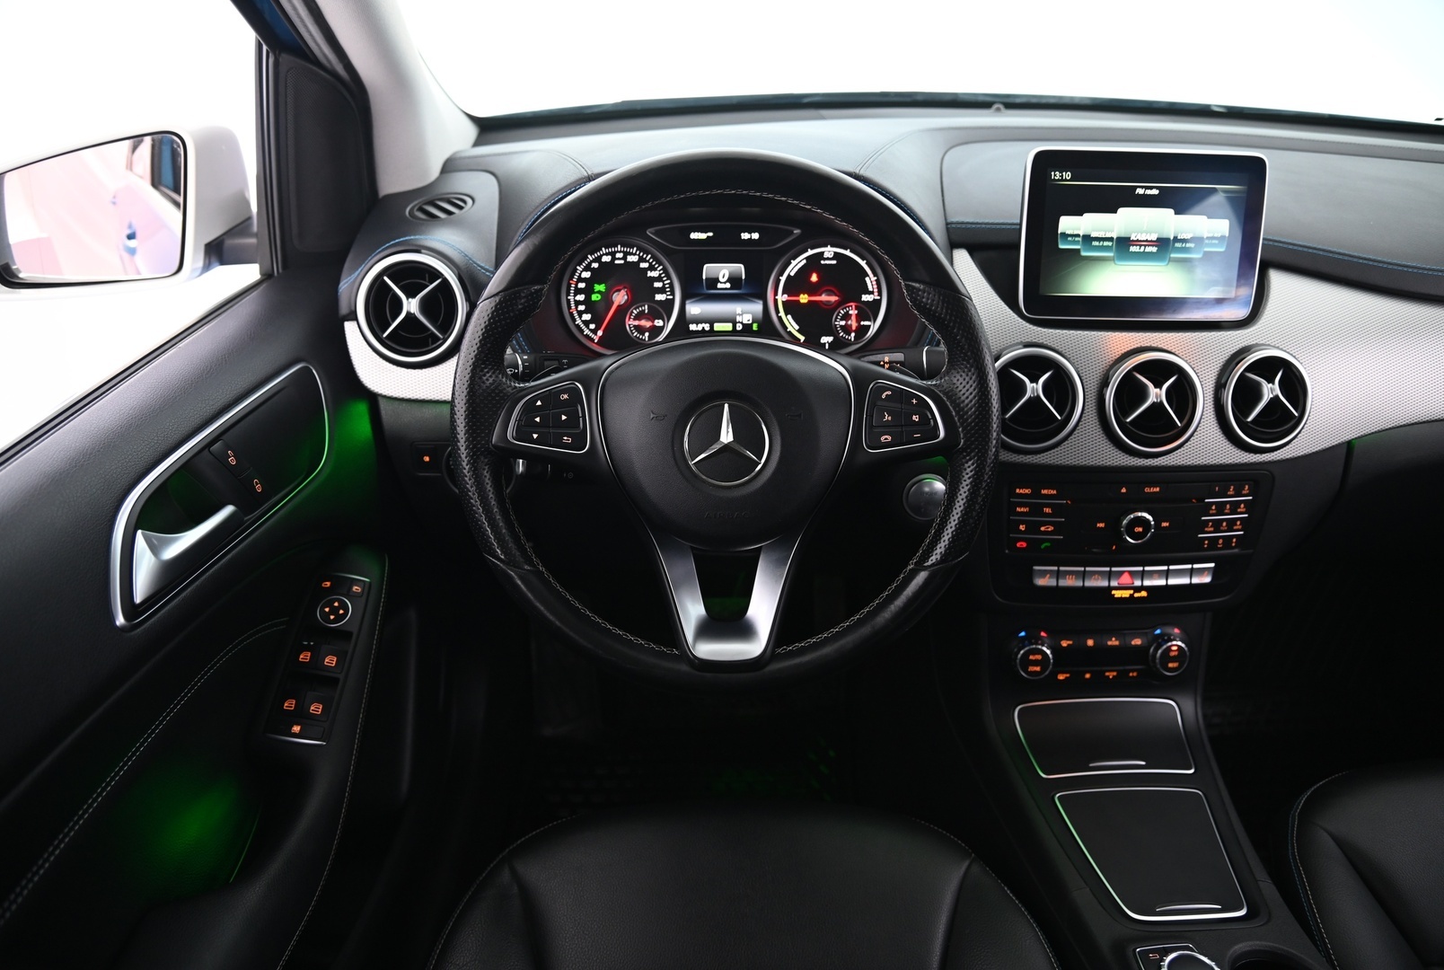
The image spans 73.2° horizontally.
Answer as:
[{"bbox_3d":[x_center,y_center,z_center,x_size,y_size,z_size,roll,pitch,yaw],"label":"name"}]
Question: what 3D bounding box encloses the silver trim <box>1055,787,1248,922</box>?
[{"bbox_3d":[0.370,0.312,0.826,0.136,0.014,0.128,-1,33,-3],"label":"silver trim"}]

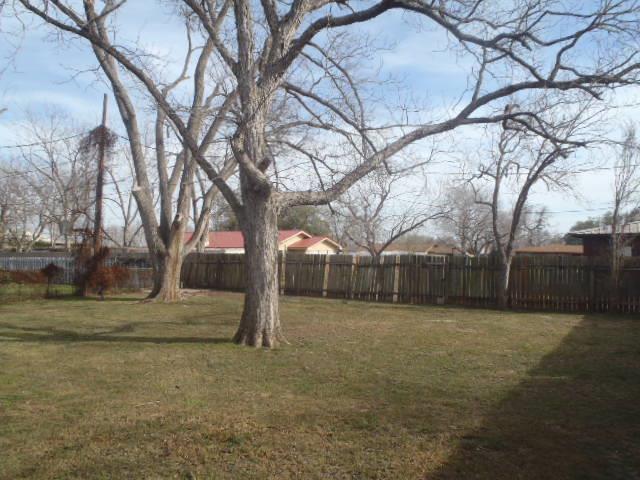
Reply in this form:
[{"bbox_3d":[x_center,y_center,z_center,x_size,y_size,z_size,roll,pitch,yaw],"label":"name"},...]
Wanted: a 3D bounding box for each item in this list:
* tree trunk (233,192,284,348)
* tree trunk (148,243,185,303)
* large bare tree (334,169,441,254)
[{"bbox_3d":[-1.283,0.605,10.800,1.060,3.200,1.000,0,-1,0],"label":"tree trunk"},{"bbox_3d":[-5.871,1.205,19.800,1.360,2.270,1.200,0,-1,0],"label":"tree trunk"},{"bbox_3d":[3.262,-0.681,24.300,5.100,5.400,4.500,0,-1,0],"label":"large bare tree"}]

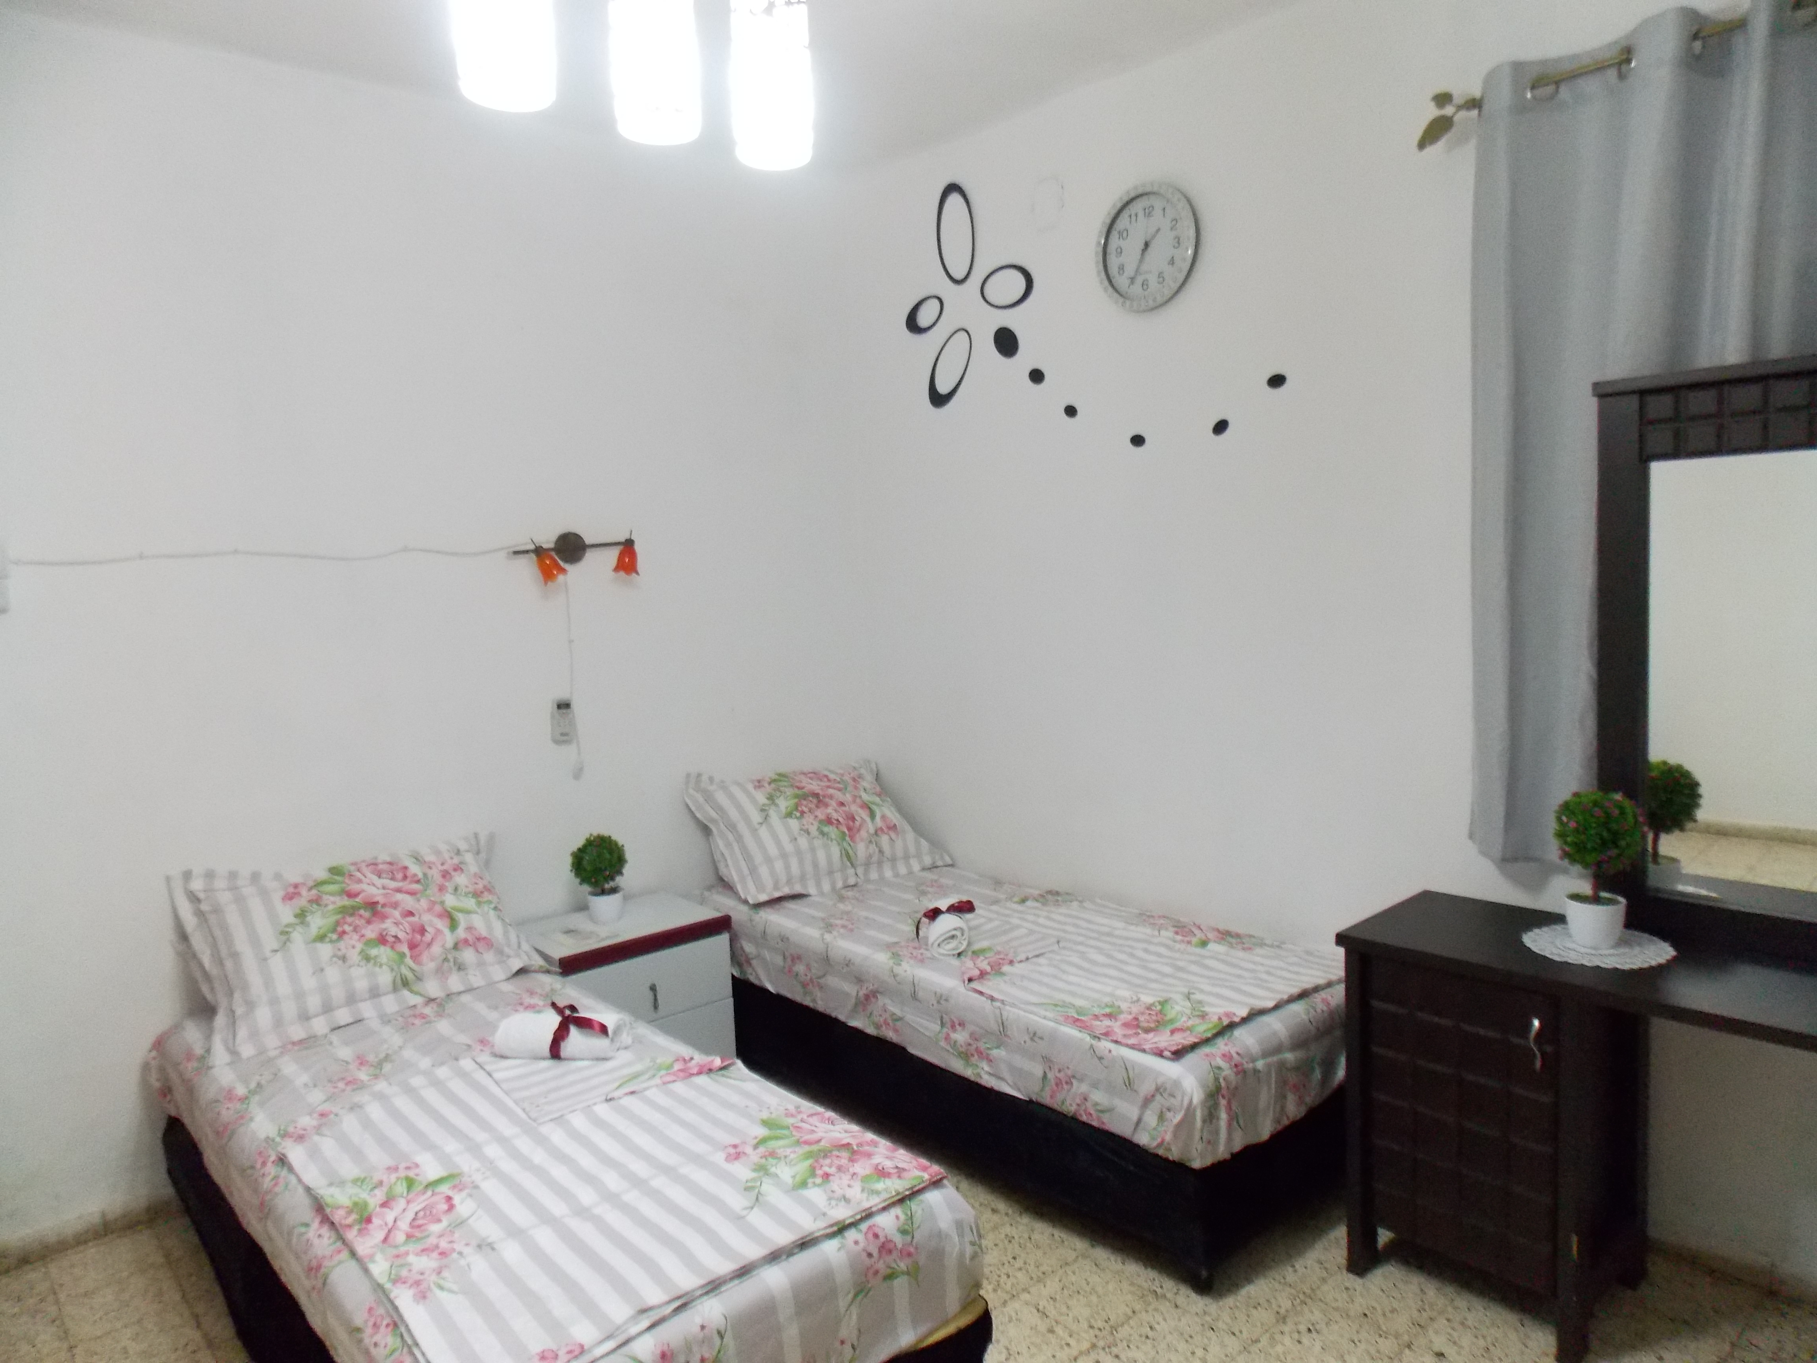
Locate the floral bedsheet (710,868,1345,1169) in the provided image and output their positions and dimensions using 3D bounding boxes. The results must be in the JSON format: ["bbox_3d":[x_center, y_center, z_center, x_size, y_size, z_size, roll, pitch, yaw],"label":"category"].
[{"bbox_3d":[0.239,0.752,3.264,0.825,0.230,1.885,-8,8,-40],"label":"floral bedsheet"}]

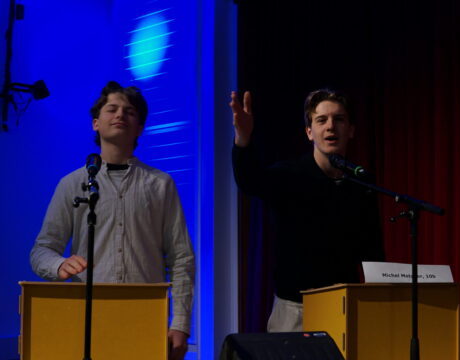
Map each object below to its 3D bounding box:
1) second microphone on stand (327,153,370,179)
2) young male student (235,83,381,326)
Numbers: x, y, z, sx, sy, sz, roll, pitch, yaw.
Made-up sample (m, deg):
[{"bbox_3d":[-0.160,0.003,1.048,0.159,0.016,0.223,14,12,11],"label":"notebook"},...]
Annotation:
[{"bbox_3d":[0.395,-0.047,2.237,0.050,0.050,0.250,3,15,-21],"label":"second microphone on stand"},{"bbox_3d":[0.285,0.552,2.410,0.570,1.800,0.440,2,-7,-11],"label":"young male student"}]

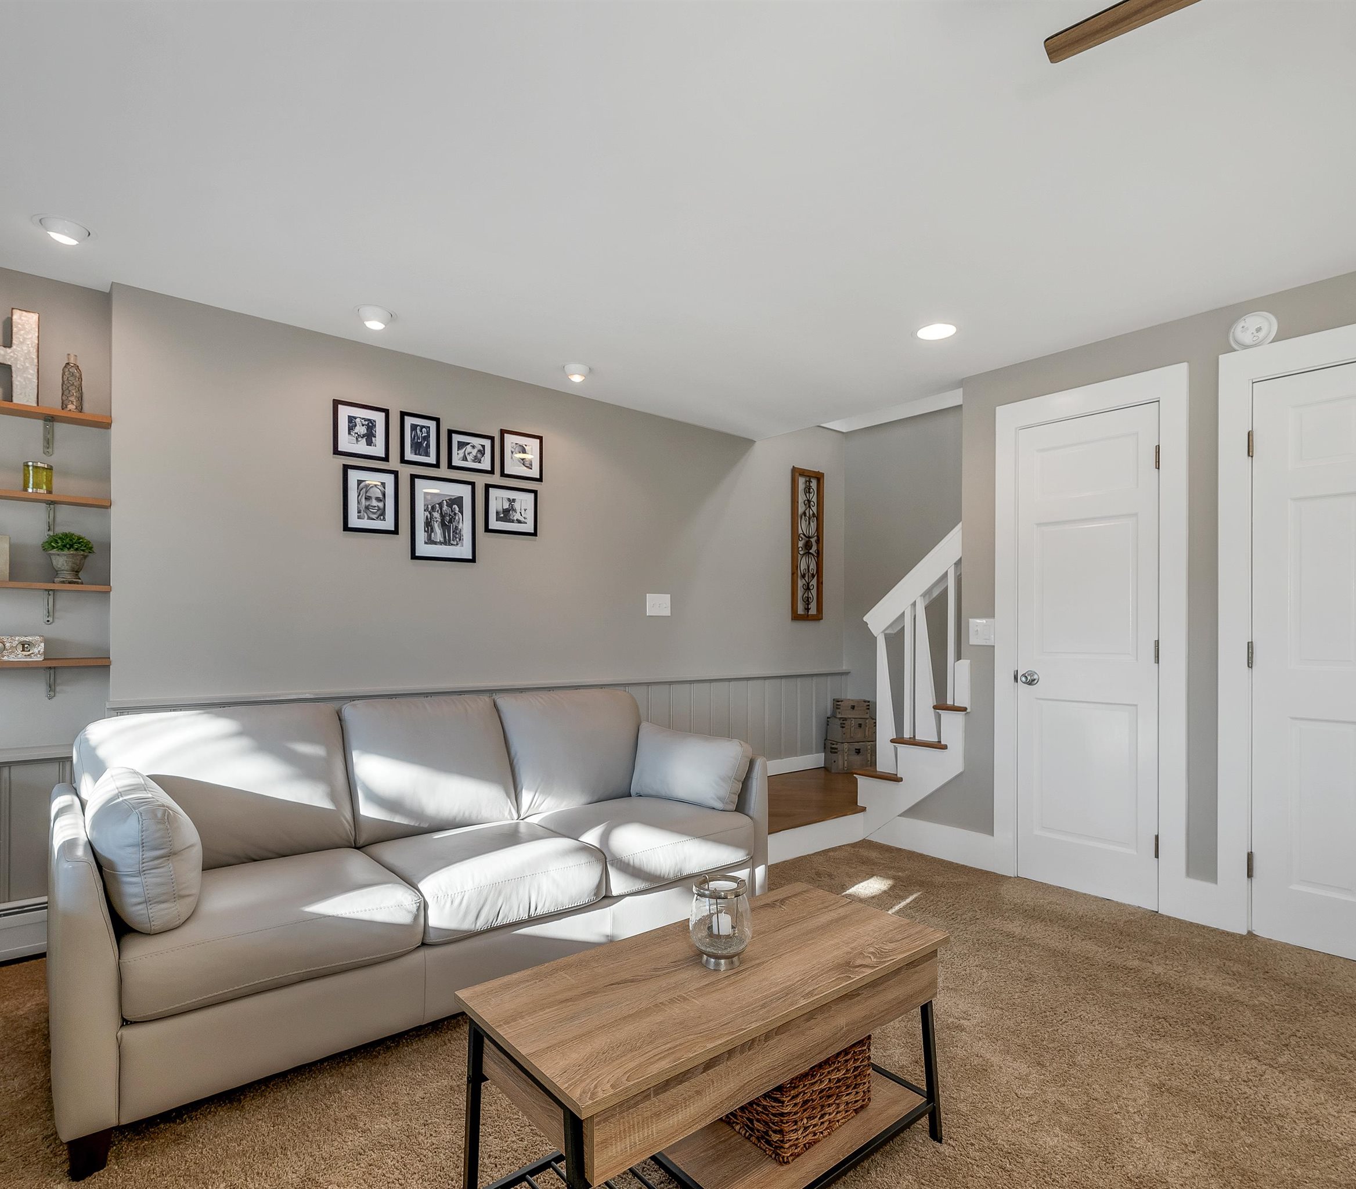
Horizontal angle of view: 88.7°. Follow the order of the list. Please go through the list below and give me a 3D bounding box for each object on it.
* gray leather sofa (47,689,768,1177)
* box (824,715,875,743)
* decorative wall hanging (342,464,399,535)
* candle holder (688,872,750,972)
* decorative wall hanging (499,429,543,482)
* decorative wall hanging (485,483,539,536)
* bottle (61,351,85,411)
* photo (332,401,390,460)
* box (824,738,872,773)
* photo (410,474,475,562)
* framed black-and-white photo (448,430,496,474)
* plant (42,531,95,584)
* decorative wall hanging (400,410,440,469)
[{"bbox_3d":[-0.743,0.807,2.407,2.020,0.860,0.929,2,-3,-38],"label":"gray leather sofa"},{"bbox_3d":[1.220,0.936,4.831,0.289,0.163,0.201,0,-2,-13],"label":"box"},{"bbox_3d":[-1.341,-0.412,3.044,0.230,0.282,0.022,2,-3,-38],"label":"decorative wall hanging"},{"bbox_3d":[0.090,0.685,1.446,0.131,0.161,0.131,0,-2,0],"label":"candle holder"},{"bbox_3d":[-0.778,-0.694,3.485,0.231,0.231,0.022,2,-3,-38],"label":"decorative wall hanging"},{"bbox_3d":[-0.821,-0.415,3.451,0.281,0.233,0.022,2,-3,-38],"label":"decorative wall hanging"},{"bbox_3d":[-2.121,-0.735,2.433,0.059,0.216,0.059,1,-2,-38],"label":"bottle"},{"bbox_3d":[-1.373,-0.709,3.019,0.230,0.230,0.022,2,-3,-38],"label":"photo"},{"bbox_3d":[1.216,1.115,4.838,0.345,0.208,0.220,0,-2,-4],"label":"box"},{"bbox_3d":[-1.088,-0.348,3.242,0.304,0.383,0.022,2,-3,-38],"label":"photo"},{"bbox_3d":[-0.973,-0.668,3.277,0.230,0.183,0.022,1,-2,-38],"label":"framed black-and-white photo"},{"bbox_3d":[-2.124,-0.124,2.418,0.139,0.186,0.139,1,-2,-38],"label":"plant"},{"bbox_3d":[-1.159,-0.693,3.129,0.178,0.231,0.022,1,-2,-38],"label":"decorative wall hanging"}]

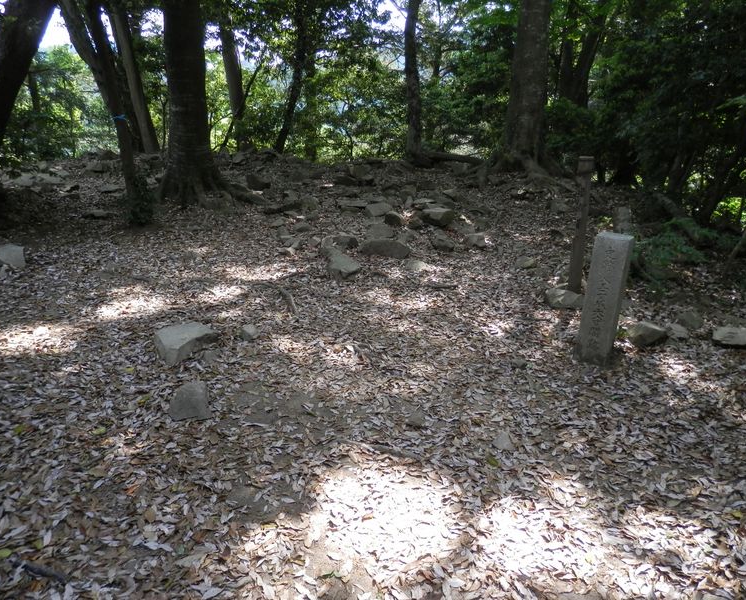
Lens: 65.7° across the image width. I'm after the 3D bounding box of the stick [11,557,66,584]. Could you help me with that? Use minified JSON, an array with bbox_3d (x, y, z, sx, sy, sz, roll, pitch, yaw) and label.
[{"bbox_3d":[-1.244,1.006,2.148,0.260,0.033,0.038,5,15,19],"label":"stick"}]

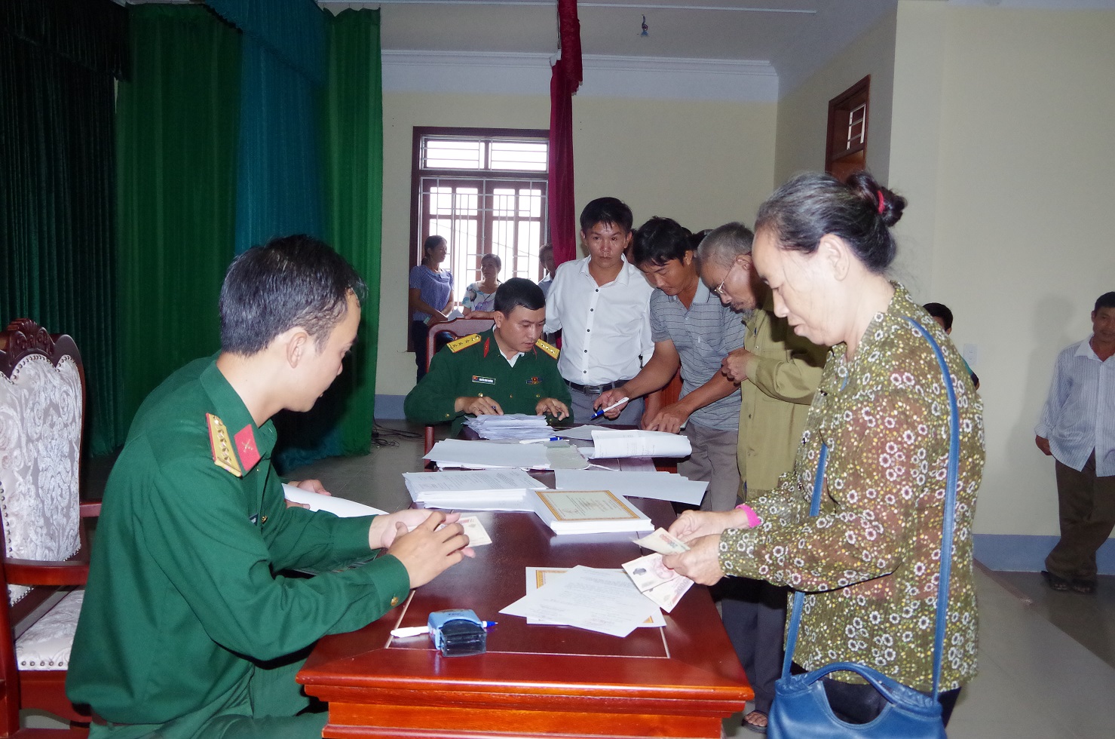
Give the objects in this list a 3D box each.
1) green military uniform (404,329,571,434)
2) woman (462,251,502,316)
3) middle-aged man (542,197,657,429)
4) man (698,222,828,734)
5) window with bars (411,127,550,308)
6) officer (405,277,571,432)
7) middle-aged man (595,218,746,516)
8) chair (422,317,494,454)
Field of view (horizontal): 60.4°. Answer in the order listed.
[{"bbox_3d":[-0.243,0.146,3.606,0.620,0.620,0.500,1,6,-5],"label":"green military uniform"},{"bbox_3d":[-0.538,-0.205,7.524,0.450,1.420,0.420,3,6,9],"label":"woman"},{"bbox_3d":[0.158,0.141,3.632,0.460,1.590,0.320,3,6,15],"label":"middle-aged man"},{"bbox_3d":[0.586,0.310,2.750,0.460,1.460,0.480,-2,7,-32],"label":"man"},{"bbox_3d":[-0.628,-1.116,8.027,1.185,1.780,0.150,2,6,0],"label":"window with bars"},{"bbox_3d":[-0.248,0.292,3.601,0.620,1.270,0.720,1,6,-5],"label":"officer"},{"bbox_3d":[0.445,0.253,3.117,0.480,1.490,0.550,7,8,43],"label":"middle-aged man"},{"bbox_3d":[-0.236,0.370,3.586,0.480,1.100,0.520,1,6,-11],"label":"chair"}]

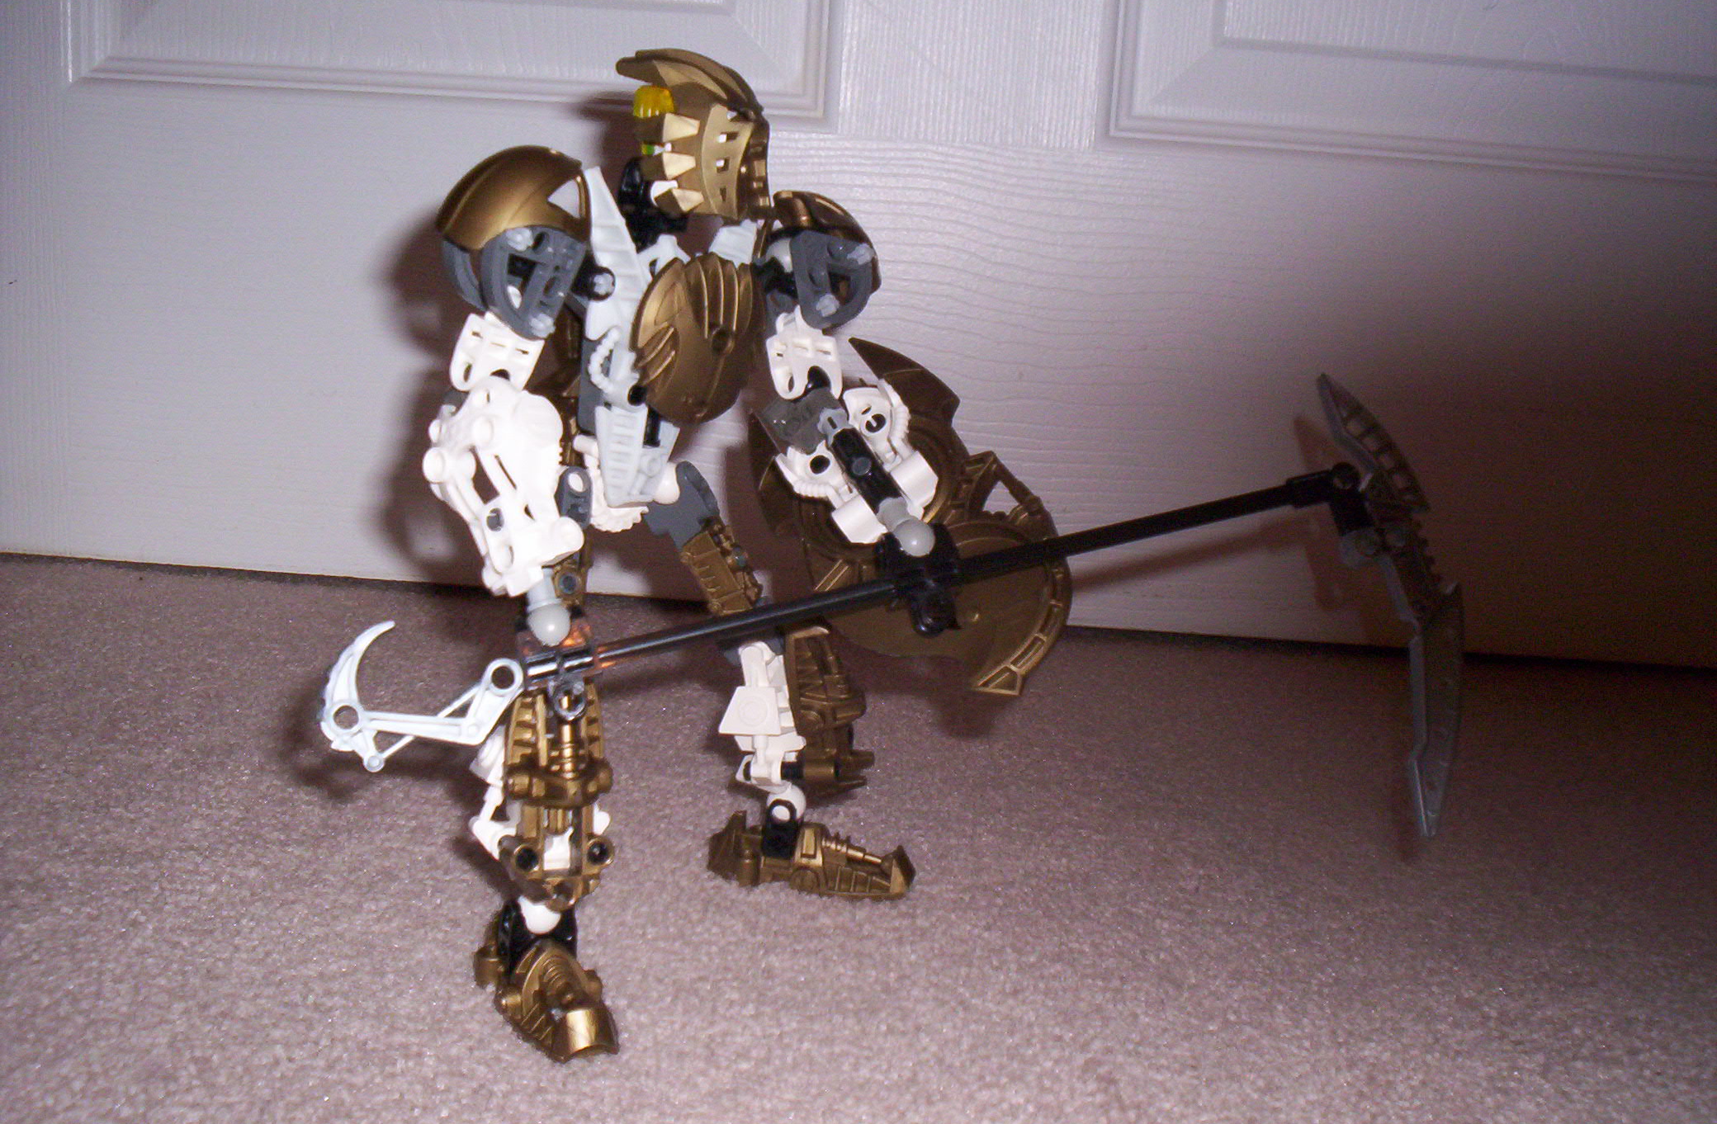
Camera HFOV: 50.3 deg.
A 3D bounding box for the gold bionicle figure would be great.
[{"bbox_3d":[-0.035,-0.015,0.460,0.120,0.219,0.165,13,15,38],"label":"gold bionicle figure"}]

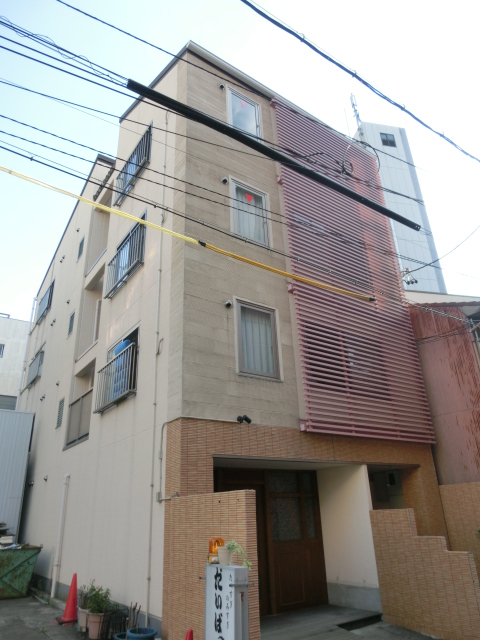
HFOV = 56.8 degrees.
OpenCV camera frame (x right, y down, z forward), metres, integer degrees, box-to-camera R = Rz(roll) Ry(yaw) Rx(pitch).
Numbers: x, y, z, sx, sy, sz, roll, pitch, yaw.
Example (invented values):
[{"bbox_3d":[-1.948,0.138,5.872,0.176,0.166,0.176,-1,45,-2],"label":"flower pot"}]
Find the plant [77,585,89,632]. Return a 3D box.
[{"bbox_3d":[-2.362,4.432,6.847,0.240,0.600,0.240,14,-28,-32],"label":"plant"}]

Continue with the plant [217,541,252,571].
[{"bbox_3d":[-0.071,2.378,4.470,0.270,0.280,0.240,14,-28,-32],"label":"plant"}]

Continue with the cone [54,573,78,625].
[{"bbox_3d":[-2.843,4.698,7.542,0.380,0.705,0.380,14,-28,-32],"label":"cone"}]

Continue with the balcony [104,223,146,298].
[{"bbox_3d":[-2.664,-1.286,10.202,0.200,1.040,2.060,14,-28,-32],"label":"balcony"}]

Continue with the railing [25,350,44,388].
[{"bbox_3d":[-7.846,1.961,16.996,0.170,1.010,2.020,14,-28,-32],"label":"railing"}]

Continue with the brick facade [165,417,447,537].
[{"bbox_3d":[1.631,3.521,7.817,6.250,3.000,0.450,14,-28,-32],"label":"brick facade"}]

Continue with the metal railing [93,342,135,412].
[{"bbox_3d":[-2.545,1.259,9.077,0.180,0.970,2.060,14,-28,-32],"label":"metal railing"}]

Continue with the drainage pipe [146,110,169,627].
[{"bbox_3d":[-1.461,-0.209,8.054,0.060,10.000,0.060,14,-28,-32],"label":"drainage pipe"}]

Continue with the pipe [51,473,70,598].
[{"bbox_3d":[-4.101,4.832,10.138,0.150,2.570,0.100,14,-28,-32],"label":"pipe"}]

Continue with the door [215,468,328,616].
[{"bbox_3d":[0.629,4.098,8.347,2.540,2.440,0.100,14,-28,-32],"label":"door"}]

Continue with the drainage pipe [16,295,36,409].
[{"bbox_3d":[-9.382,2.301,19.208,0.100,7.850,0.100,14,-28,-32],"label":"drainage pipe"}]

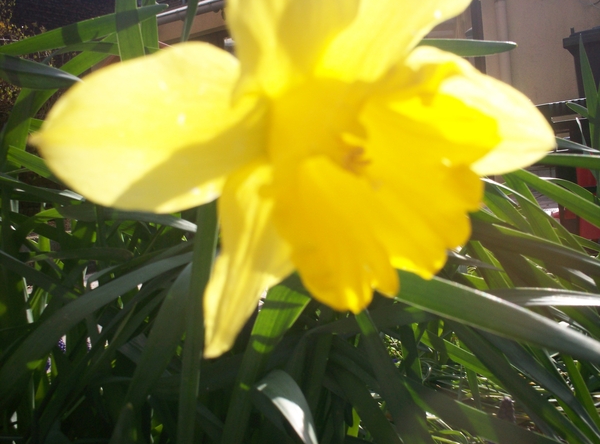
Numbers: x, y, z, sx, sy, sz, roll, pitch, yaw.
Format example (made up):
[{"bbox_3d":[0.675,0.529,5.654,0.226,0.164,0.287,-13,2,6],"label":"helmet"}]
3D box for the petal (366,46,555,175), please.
[{"bbox_3d":[0.036,-0.024,0.137,0.042,0.028,0.014,4,14,-18],"label":"petal"}]

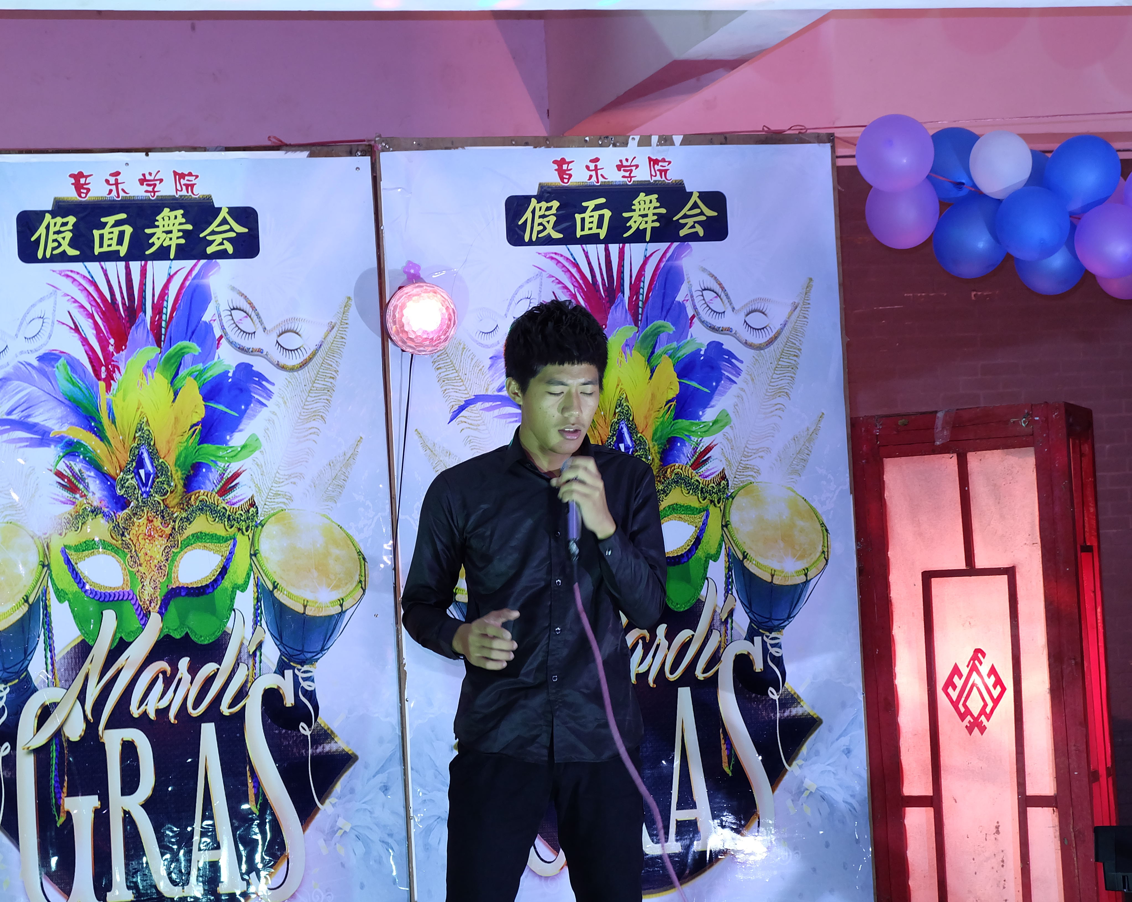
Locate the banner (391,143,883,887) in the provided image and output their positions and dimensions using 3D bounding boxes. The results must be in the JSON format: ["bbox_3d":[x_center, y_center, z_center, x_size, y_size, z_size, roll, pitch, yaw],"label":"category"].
[{"bbox_3d":[0.167,0.374,7.141,1.220,2.340,0.050,-3,-1,-16],"label":"banner"}]

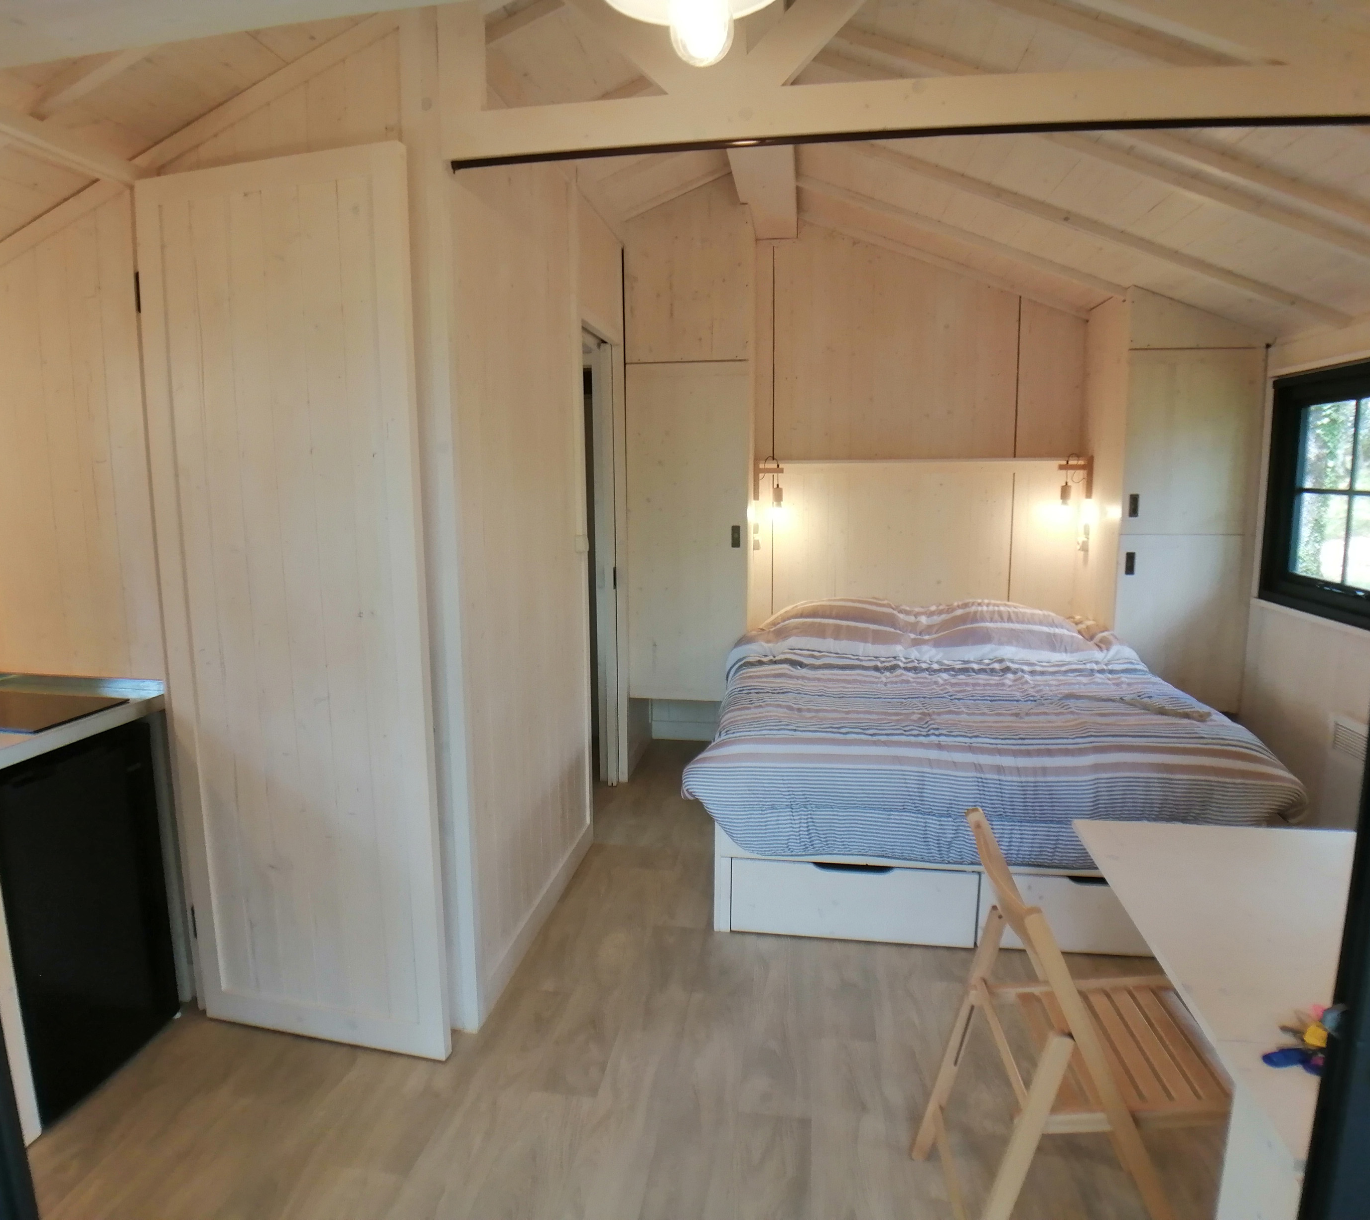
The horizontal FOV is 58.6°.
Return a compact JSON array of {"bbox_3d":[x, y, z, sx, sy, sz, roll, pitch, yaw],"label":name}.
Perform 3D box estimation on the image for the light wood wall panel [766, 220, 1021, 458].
[{"bbox_3d":[0.960,-1.222,5.589,1.110,1.059,0.027,1,7,6],"label":"light wood wall panel"}]

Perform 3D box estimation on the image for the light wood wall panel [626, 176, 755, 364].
[{"bbox_3d":[0.009,-1.350,4.876,0.514,0.712,0.027,1,7,6],"label":"light wood wall panel"}]

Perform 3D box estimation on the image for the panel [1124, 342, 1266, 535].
[{"bbox_3d":[1.972,-0.649,4.755,0.506,0.718,0.027,1,7,6],"label":"panel"}]

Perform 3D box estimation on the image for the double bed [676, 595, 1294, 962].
[{"bbox_3d":[0.952,0.446,4.538,1.644,0.706,2.384,1,7,6],"label":"double bed"}]

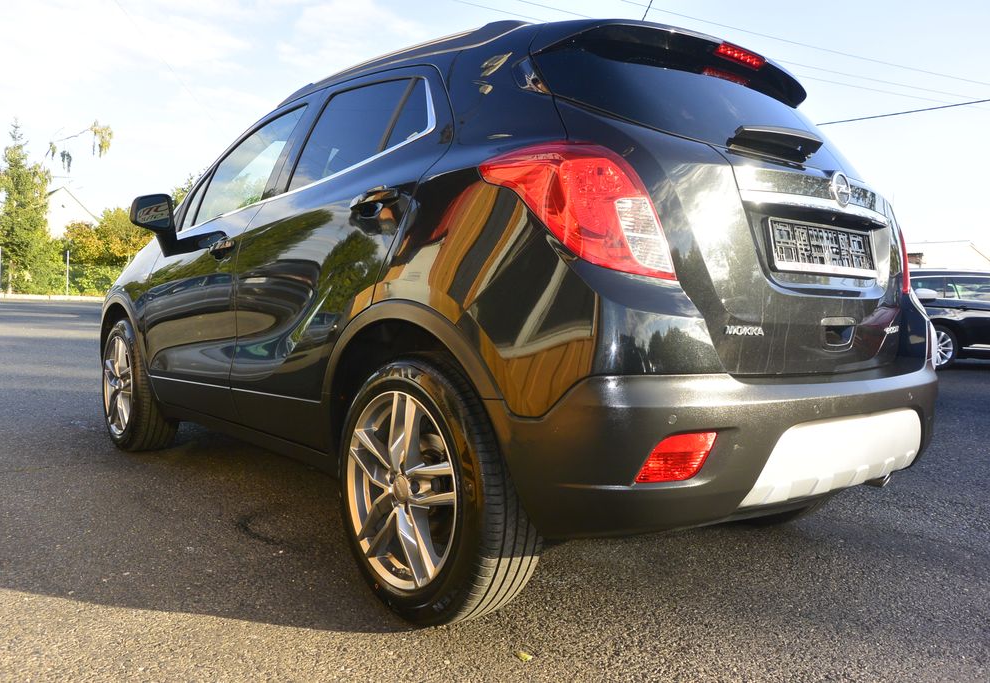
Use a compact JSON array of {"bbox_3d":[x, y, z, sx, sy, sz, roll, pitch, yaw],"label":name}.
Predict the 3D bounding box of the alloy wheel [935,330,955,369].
[{"bbox_3d":[6.116,0.092,10.678,0.480,0.480,0.180,1,3,-13],"label":"alloy wheel"}]

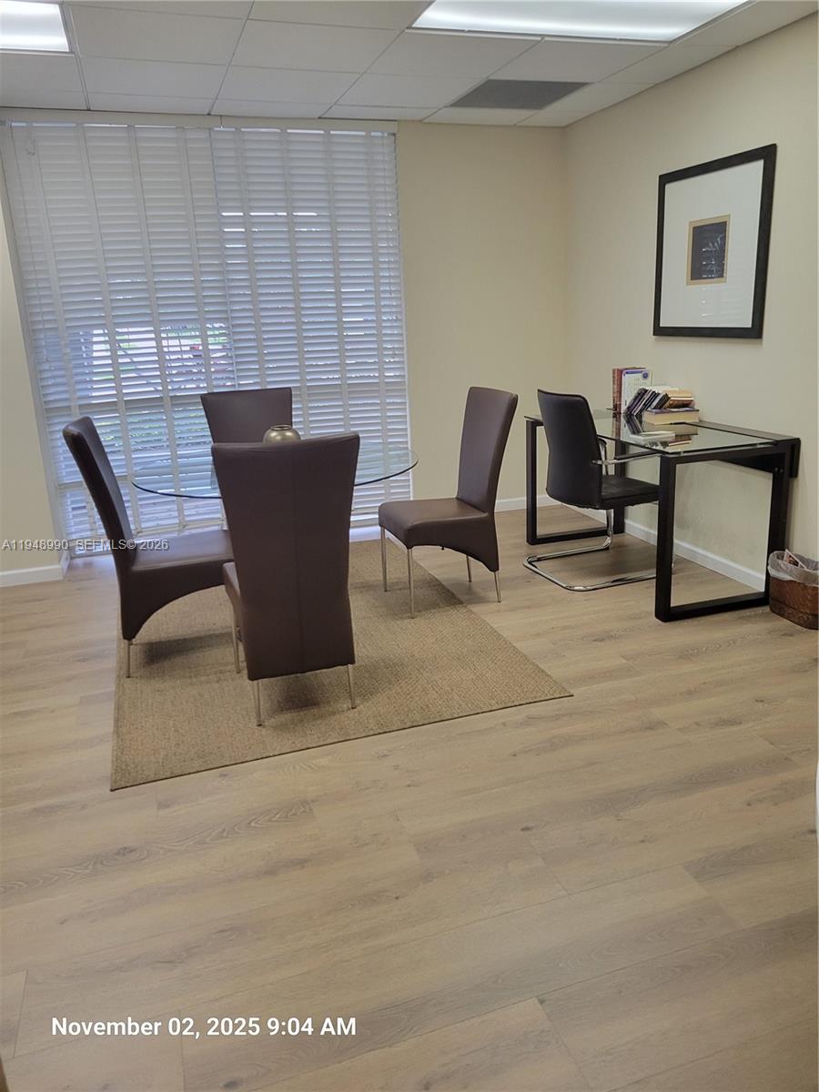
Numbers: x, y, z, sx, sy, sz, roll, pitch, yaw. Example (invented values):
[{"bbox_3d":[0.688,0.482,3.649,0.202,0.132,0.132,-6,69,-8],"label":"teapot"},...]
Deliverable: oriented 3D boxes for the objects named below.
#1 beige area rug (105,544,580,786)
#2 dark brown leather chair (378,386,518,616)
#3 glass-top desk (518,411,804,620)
[{"bbox_3d":[-0.509,0.342,3.771,1.576,0.012,2.323,-7,17,-17],"label":"beige area rug"},{"bbox_3d":[0.172,-0.229,3.901,0.566,0.986,0.455,-7,17,-17],"label":"dark brown leather chair"},{"bbox_3d":[1.194,-0.240,4.234,0.667,0.747,1.424,-7,17,-17],"label":"glass-top desk"}]

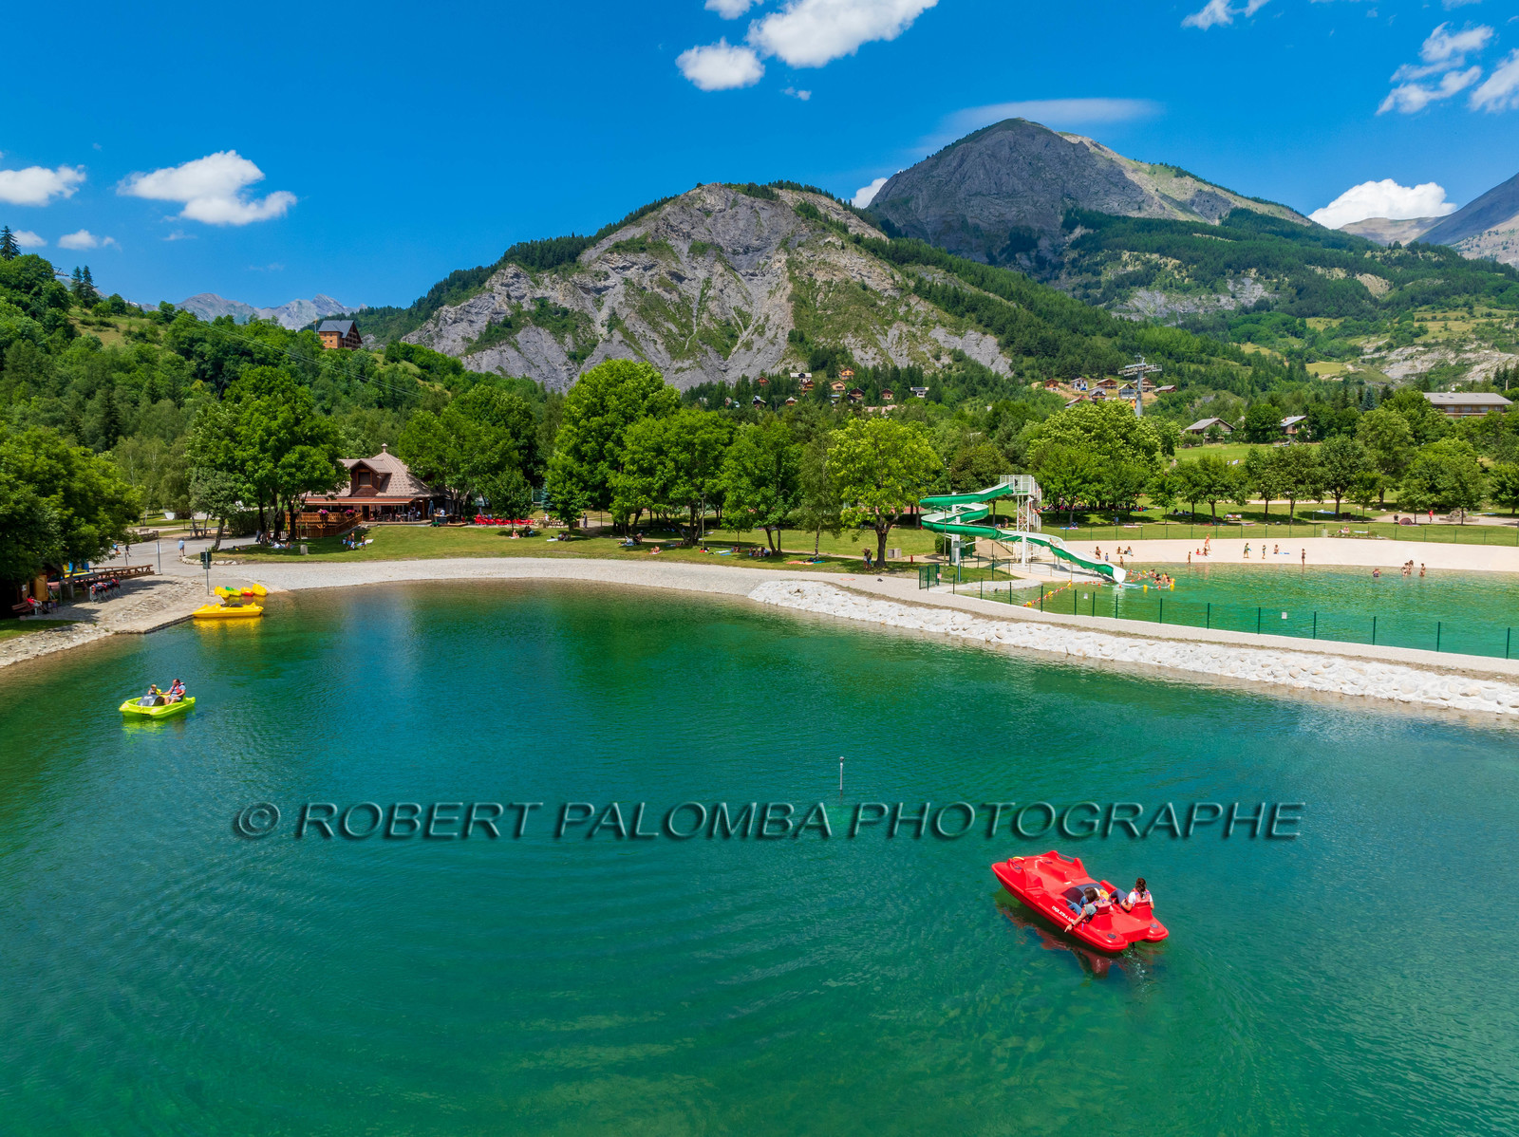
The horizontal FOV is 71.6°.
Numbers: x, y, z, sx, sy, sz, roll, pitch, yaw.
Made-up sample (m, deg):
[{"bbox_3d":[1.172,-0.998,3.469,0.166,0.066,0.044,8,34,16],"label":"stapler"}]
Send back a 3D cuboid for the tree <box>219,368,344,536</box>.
[{"bbox_3d":[-51.960,-12.449,114.356,13.540,18.340,13.270,0,5,0],"label":"tree"}]

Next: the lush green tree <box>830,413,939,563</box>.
[{"bbox_3d":[10.107,-6.204,85.783,9.280,12.160,9.100,0,5,0],"label":"lush green tree"}]

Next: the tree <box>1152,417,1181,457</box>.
[{"bbox_3d":[82.217,-26.485,213.523,6.740,8.370,6.610,0,5,0],"label":"tree"}]

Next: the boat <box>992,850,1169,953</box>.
[{"bbox_3d":[6.058,6.306,20.234,1.740,0.800,4.210,-1,5,-16],"label":"boat"}]

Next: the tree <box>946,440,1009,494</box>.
[{"bbox_3d":[26.555,-10.503,128.000,7.360,10.360,7.360,0,5,0],"label":"tree"}]

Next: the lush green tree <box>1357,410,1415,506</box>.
[{"bbox_3d":[94.657,-16.754,159.152,8.970,15.000,8.790,0,5,0],"label":"lush green tree"}]

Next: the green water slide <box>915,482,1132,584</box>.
[{"bbox_3d":[22.900,-3.655,87.702,12.500,7.900,19.000,-2,5,-25],"label":"green water slide"}]

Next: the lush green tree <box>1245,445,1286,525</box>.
[{"bbox_3d":[63.477,-10.533,132.000,5.660,9.490,5.660,0,5,0],"label":"lush green tree"}]

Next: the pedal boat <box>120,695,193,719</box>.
[{"bbox_3d":[-22.750,5.042,39.981,1.550,0.700,2.550,1,5,16],"label":"pedal boat"}]

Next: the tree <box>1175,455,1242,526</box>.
[{"bbox_3d":[58.360,-10.090,136.000,8.100,9.100,7.800,0,5,0],"label":"tree"}]

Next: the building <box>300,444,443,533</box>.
[{"bbox_3d":[-45.599,-9.855,124.598,17.300,9.794,14.500,0,5,0],"label":"building"}]

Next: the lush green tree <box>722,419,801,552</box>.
[{"bbox_3d":[0.223,-7.627,98.467,7.600,12.731,7.200,0,5,0],"label":"lush green tree"}]

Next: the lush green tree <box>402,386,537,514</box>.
[{"bbox_3d":[-34.252,-13.482,124.311,16.800,16.449,15.000,0,5,0],"label":"lush green tree"}]

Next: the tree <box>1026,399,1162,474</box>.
[{"bbox_3d":[47.784,-16.133,149.348,19.600,15.576,18.000,0,5,0],"label":"tree"}]

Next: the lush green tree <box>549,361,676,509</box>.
[{"bbox_3d":[-16.121,-13.838,116.245,14.550,18.110,14.260,0,5,0],"label":"lush green tree"}]

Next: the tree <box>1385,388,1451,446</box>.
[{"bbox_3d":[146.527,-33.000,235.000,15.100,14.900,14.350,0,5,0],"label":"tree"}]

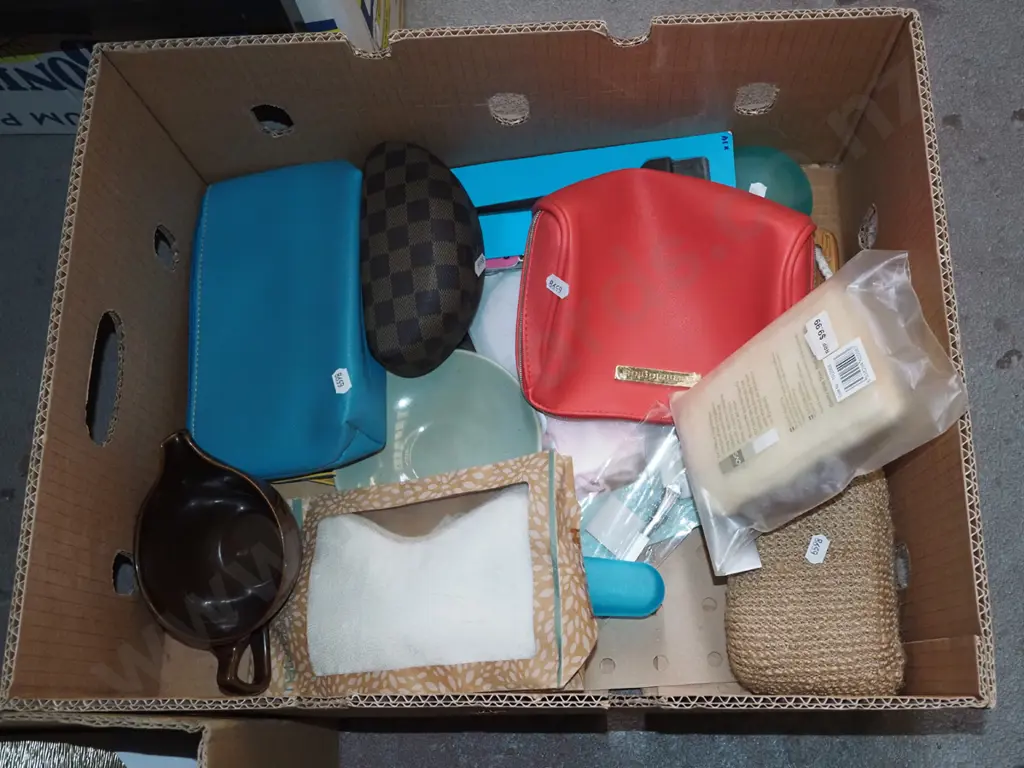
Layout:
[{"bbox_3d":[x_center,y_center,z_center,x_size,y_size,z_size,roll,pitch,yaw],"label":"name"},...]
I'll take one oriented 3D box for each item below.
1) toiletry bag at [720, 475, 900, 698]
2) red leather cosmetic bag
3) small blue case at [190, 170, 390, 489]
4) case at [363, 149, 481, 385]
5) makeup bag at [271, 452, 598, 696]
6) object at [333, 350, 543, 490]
[{"bbox_3d":[0.191,0.121,0.697,0.103,0.078,0.162,-1,73,5],"label":"toiletry bag"},{"bbox_3d":[0.102,-0.060,0.710,0.196,0.085,0.162,5,82,6],"label":"red leather cosmetic bag"},{"bbox_3d":[-0.159,-0.046,0.760,0.146,0.070,0.212,-4,73,15],"label":"small blue case"},{"bbox_3d":[-0.063,-0.086,0.739,0.081,0.065,0.170,-6,73,3],"label":"case"},{"bbox_3d":[-0.052,0.127,0.699,0.208,0.055,0.143,-6,79,4],"label":"makeup bag"},{"bbox_3d":[-0.050,0.051,0.751,0.148,0.050,0.148,-1,74,5],"label":"object"}]

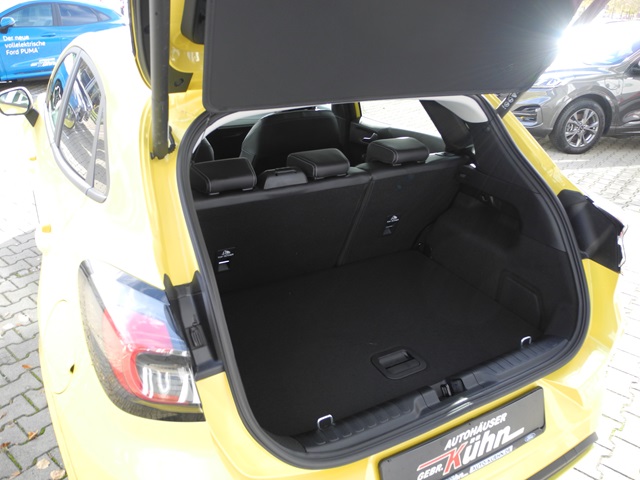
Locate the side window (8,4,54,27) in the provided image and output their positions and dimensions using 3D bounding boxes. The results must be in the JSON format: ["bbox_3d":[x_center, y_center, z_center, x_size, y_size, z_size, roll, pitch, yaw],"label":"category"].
[{"bbox_3d":[-5.281,-4.109,9.476,0.080,0.390,0.900,14,28,25],"label":"side window"}]

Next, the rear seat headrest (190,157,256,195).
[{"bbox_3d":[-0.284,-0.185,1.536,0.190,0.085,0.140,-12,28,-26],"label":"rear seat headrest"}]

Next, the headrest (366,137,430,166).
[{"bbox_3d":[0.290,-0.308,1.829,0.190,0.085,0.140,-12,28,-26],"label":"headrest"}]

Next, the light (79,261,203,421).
[{"bbox_3d":[-0.351,0.198,1.011,0.175,0.260,0.310,-12,28,-26],"label":"light"}]

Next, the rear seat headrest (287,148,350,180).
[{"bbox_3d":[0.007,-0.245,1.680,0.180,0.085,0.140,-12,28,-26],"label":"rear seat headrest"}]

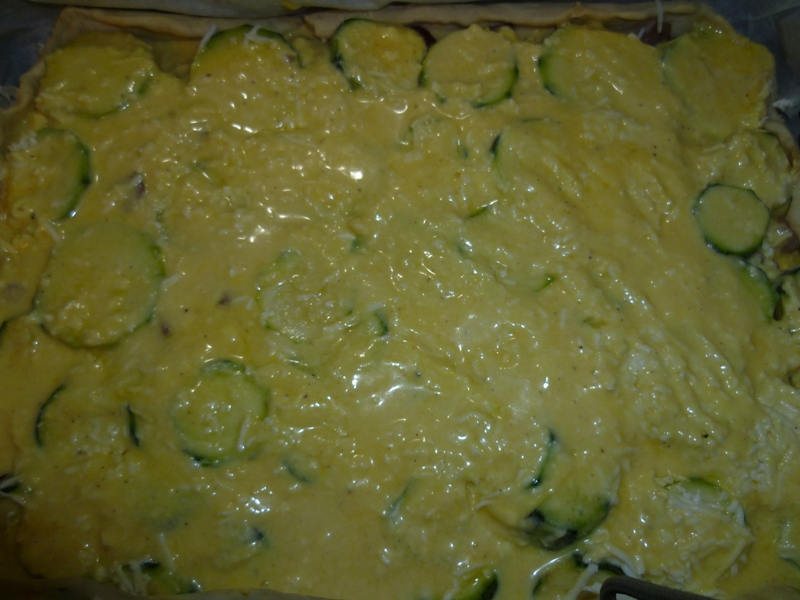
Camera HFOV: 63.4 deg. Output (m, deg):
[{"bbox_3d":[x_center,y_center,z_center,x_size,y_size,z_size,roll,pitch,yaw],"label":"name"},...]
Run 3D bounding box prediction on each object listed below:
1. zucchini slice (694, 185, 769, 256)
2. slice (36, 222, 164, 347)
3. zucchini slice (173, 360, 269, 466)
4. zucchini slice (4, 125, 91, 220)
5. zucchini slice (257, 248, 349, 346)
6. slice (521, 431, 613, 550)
[{"bbox_3d":[0.161,-0.039,0.315,0.032,0.008,0.034,0,75,0],"label":"zucchini slice"},{"bbox_3d":[-0.141,-0.008,0.306,0.057,0.008,0.058,0,75,0],"label":"slice"},{"bbox_3d":[-0.080,0.051,0.290,0.042,0.008,0.045,0,75,0],"label":"zucchini slice"},{"bbox_3d":[-0.174,-0.062,0.321,0.040,0.008,0.044,0,75,0],"label":"zucchini slice"},{"bbox_3d":[-0.045,-0.002,0.305,0.044,0.008,0.045,0,75,0],"label":"zucchini slice"},{"bbox_3d":[0.072,0.083,0.283,0.041,0.010,0.047,0,70,-4],"label":"slice"}]

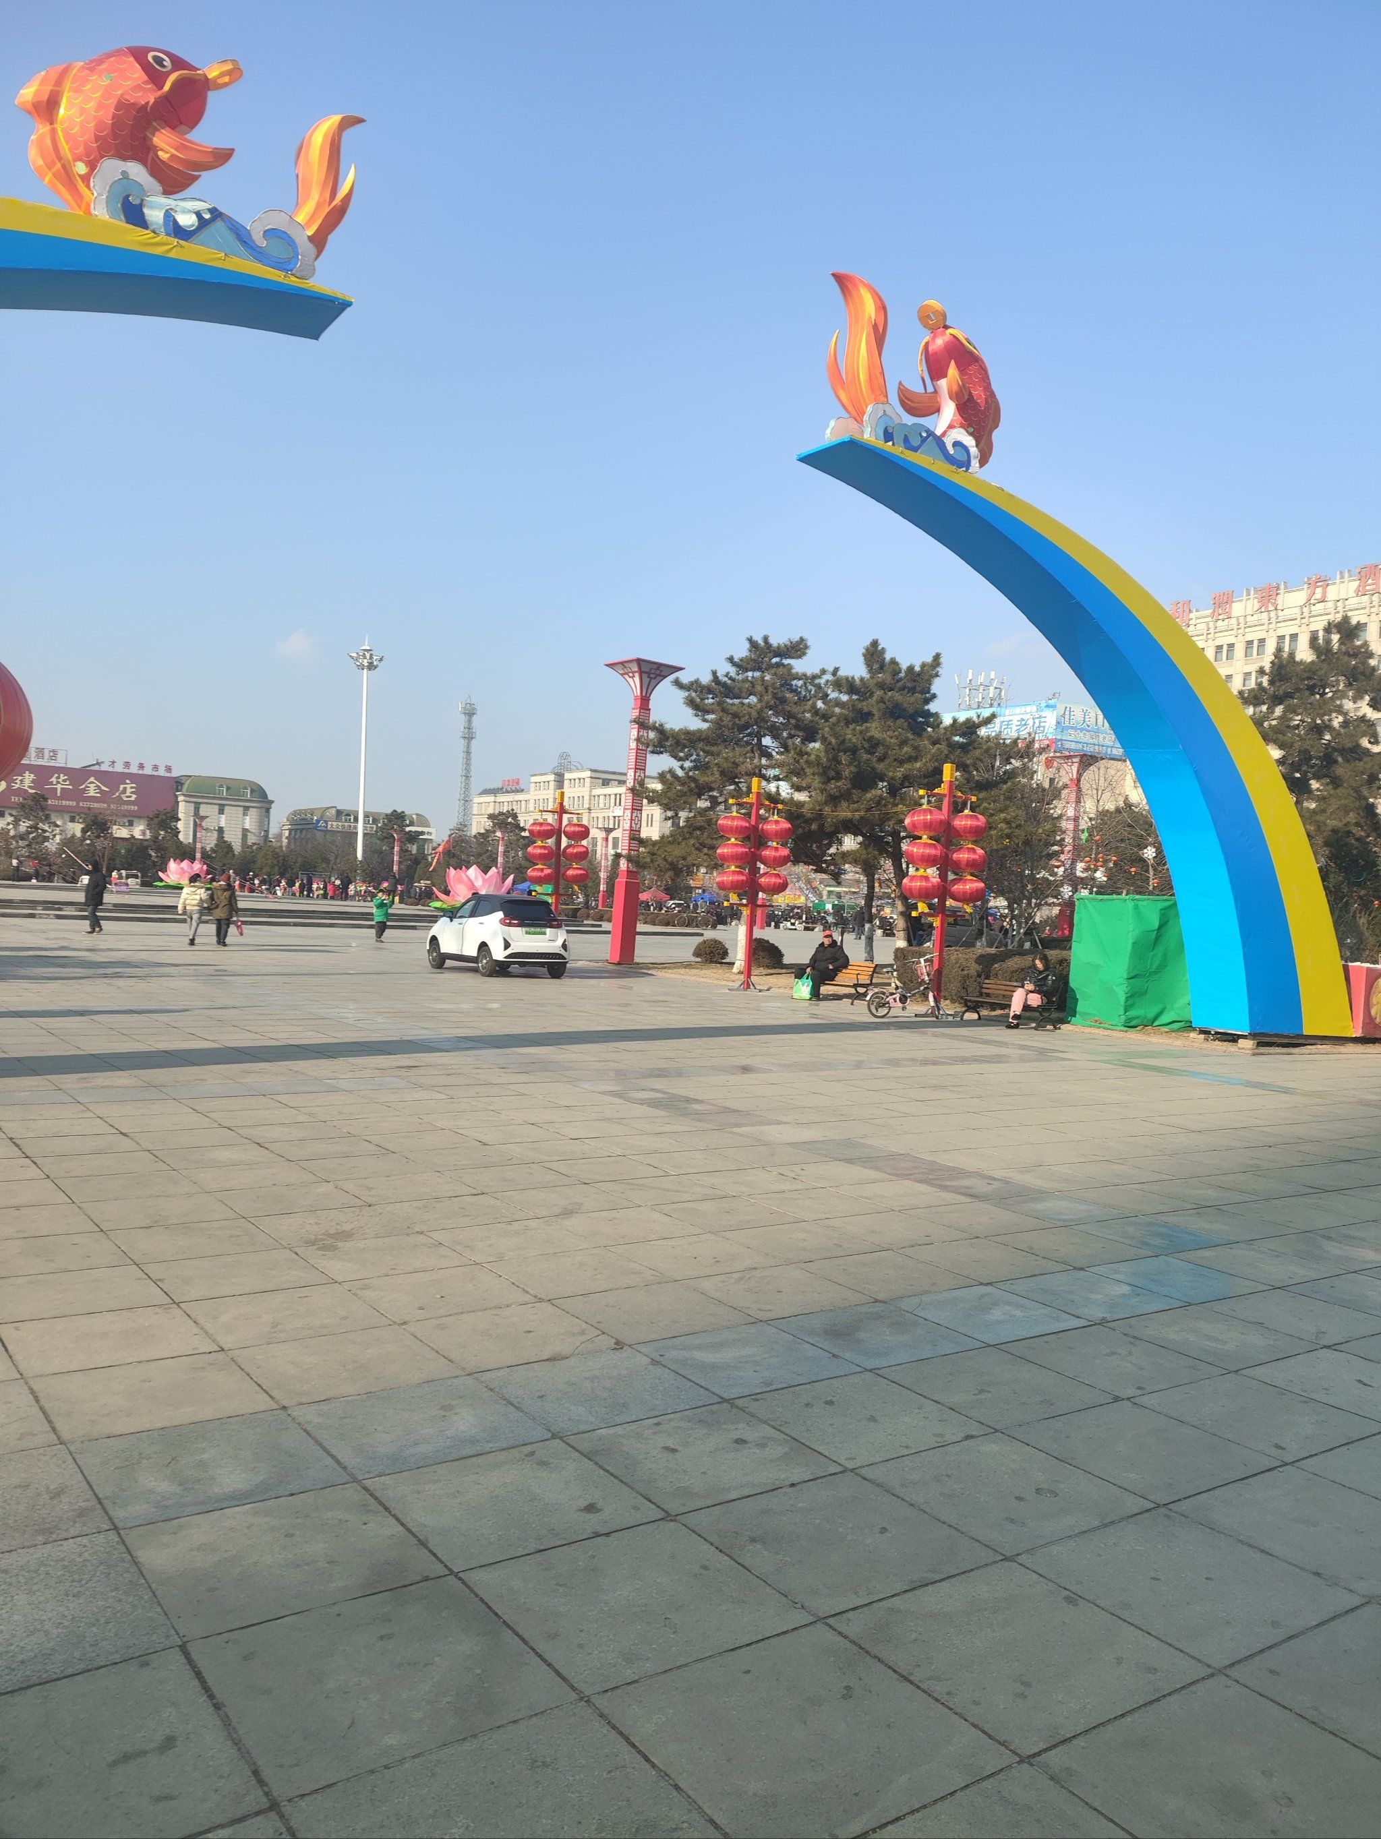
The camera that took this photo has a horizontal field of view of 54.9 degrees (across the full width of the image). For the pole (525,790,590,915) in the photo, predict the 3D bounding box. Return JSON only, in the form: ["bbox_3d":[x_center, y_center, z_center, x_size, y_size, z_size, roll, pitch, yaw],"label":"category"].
[{"bbox_3d":[-3.091,-0.978,30.992,1.500,4.100,0.750,2,1,-33],"label":"pole"}]

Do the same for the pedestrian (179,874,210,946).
[{"bbox_3d":[-11.378,-0.231,30.502,0.550,1.630,0.420,3,0,-12],"label":"pedestrian"}]

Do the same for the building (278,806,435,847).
[{"bbox_3d":[-72.518,-13.649,289.942,24.000,18.000,33.000,3,0,-34],"label":"building"}]

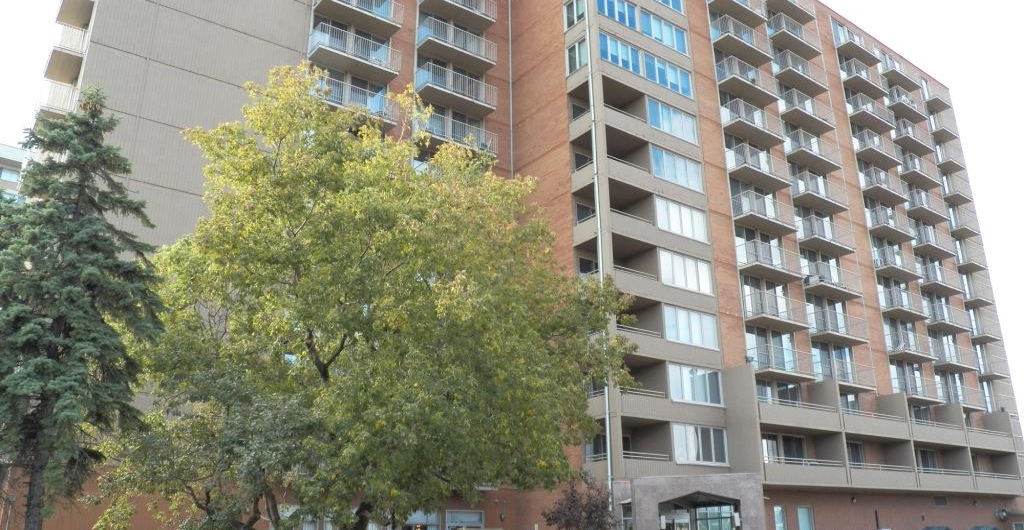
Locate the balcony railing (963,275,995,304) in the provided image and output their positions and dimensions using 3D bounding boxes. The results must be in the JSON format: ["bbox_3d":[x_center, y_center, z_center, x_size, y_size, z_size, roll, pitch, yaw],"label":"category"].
[{"bbox_3d":[31.936,2.060,56.792,2.323,1.197,1.052,14,-24,-35],"label":"balcony railing"}]

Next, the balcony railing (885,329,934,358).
[{"bbox_3d":[23.194,4.775,47.930,3.887,1.191,1.040,14,-24,-35],"label":"balcony railing"}]

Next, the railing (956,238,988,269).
[{"bbox_3d":[32.917,-0.385,59.463,2.373,1.160,1.040,14,-24,-36],"label":"railing"}]

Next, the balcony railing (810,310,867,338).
[{"bbox_3d":[17.535,3.344,44.366,3.985,1.136,1.078,14,-24,-35],"label":"balcony railing"}]

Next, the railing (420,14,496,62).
[{"bbox_3d":[-2.782,-11.162,42.637,4.097,1.160,1.120,14,-24,-36],"label":"railing"}]

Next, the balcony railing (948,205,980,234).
[{"bbox_3d":[31.916,-2.786,58.511,2.323,1.197,1.052,14,-24,-35],"label":"balcony railing"}]

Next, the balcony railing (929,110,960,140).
[{"bbox_3d":[32.739,-10.404,62.918,2.373,1.160,1.040,14,-24,-36],"label":"balcony railing"}]

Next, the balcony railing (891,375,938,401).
[{"bbox_3d":[24.354,7.498,49.363,4.110,1.160,1.040,14,-24,-36],"label":"balcony railing"}]

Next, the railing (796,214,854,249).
[{"bbox_3d":[17.297,-1.527,45.584,3.953,1.197,1.052,14,-24,-35],"label":"railing"}]

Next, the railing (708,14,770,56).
[{"bbox_3d":[12.982,-12.586,46.498,4.000,1.120,1.030,14,-24,-35],"label":"railing"}]

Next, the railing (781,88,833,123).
[{"bbox_3d":[17.003,-8.769,47.678,3.936,1.191,1.040,14,-24,-35],"label":"railing"}]

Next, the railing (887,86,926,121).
[{"bbox_3d":[27.296,-10.972,57.241,3.920,1.191,1.040,14,-24,-35],"label":"railing"}]

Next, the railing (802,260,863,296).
[{"bbox_3d":[17.318,0.923,44.712,3.953,1.197,1.052,14,-24,-35],"label":"railing"}]

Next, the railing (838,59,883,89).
[{"bbox_3d":[23.999,-12.541,56.273,4.110,1.160,1.040,14,-24,-36],"label":"railing"}]

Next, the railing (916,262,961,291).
[{"bbox_3d":[27.749,1.036,53.533,3.953,1.197,1.052,14,-24,-35],"label":"railing"}]

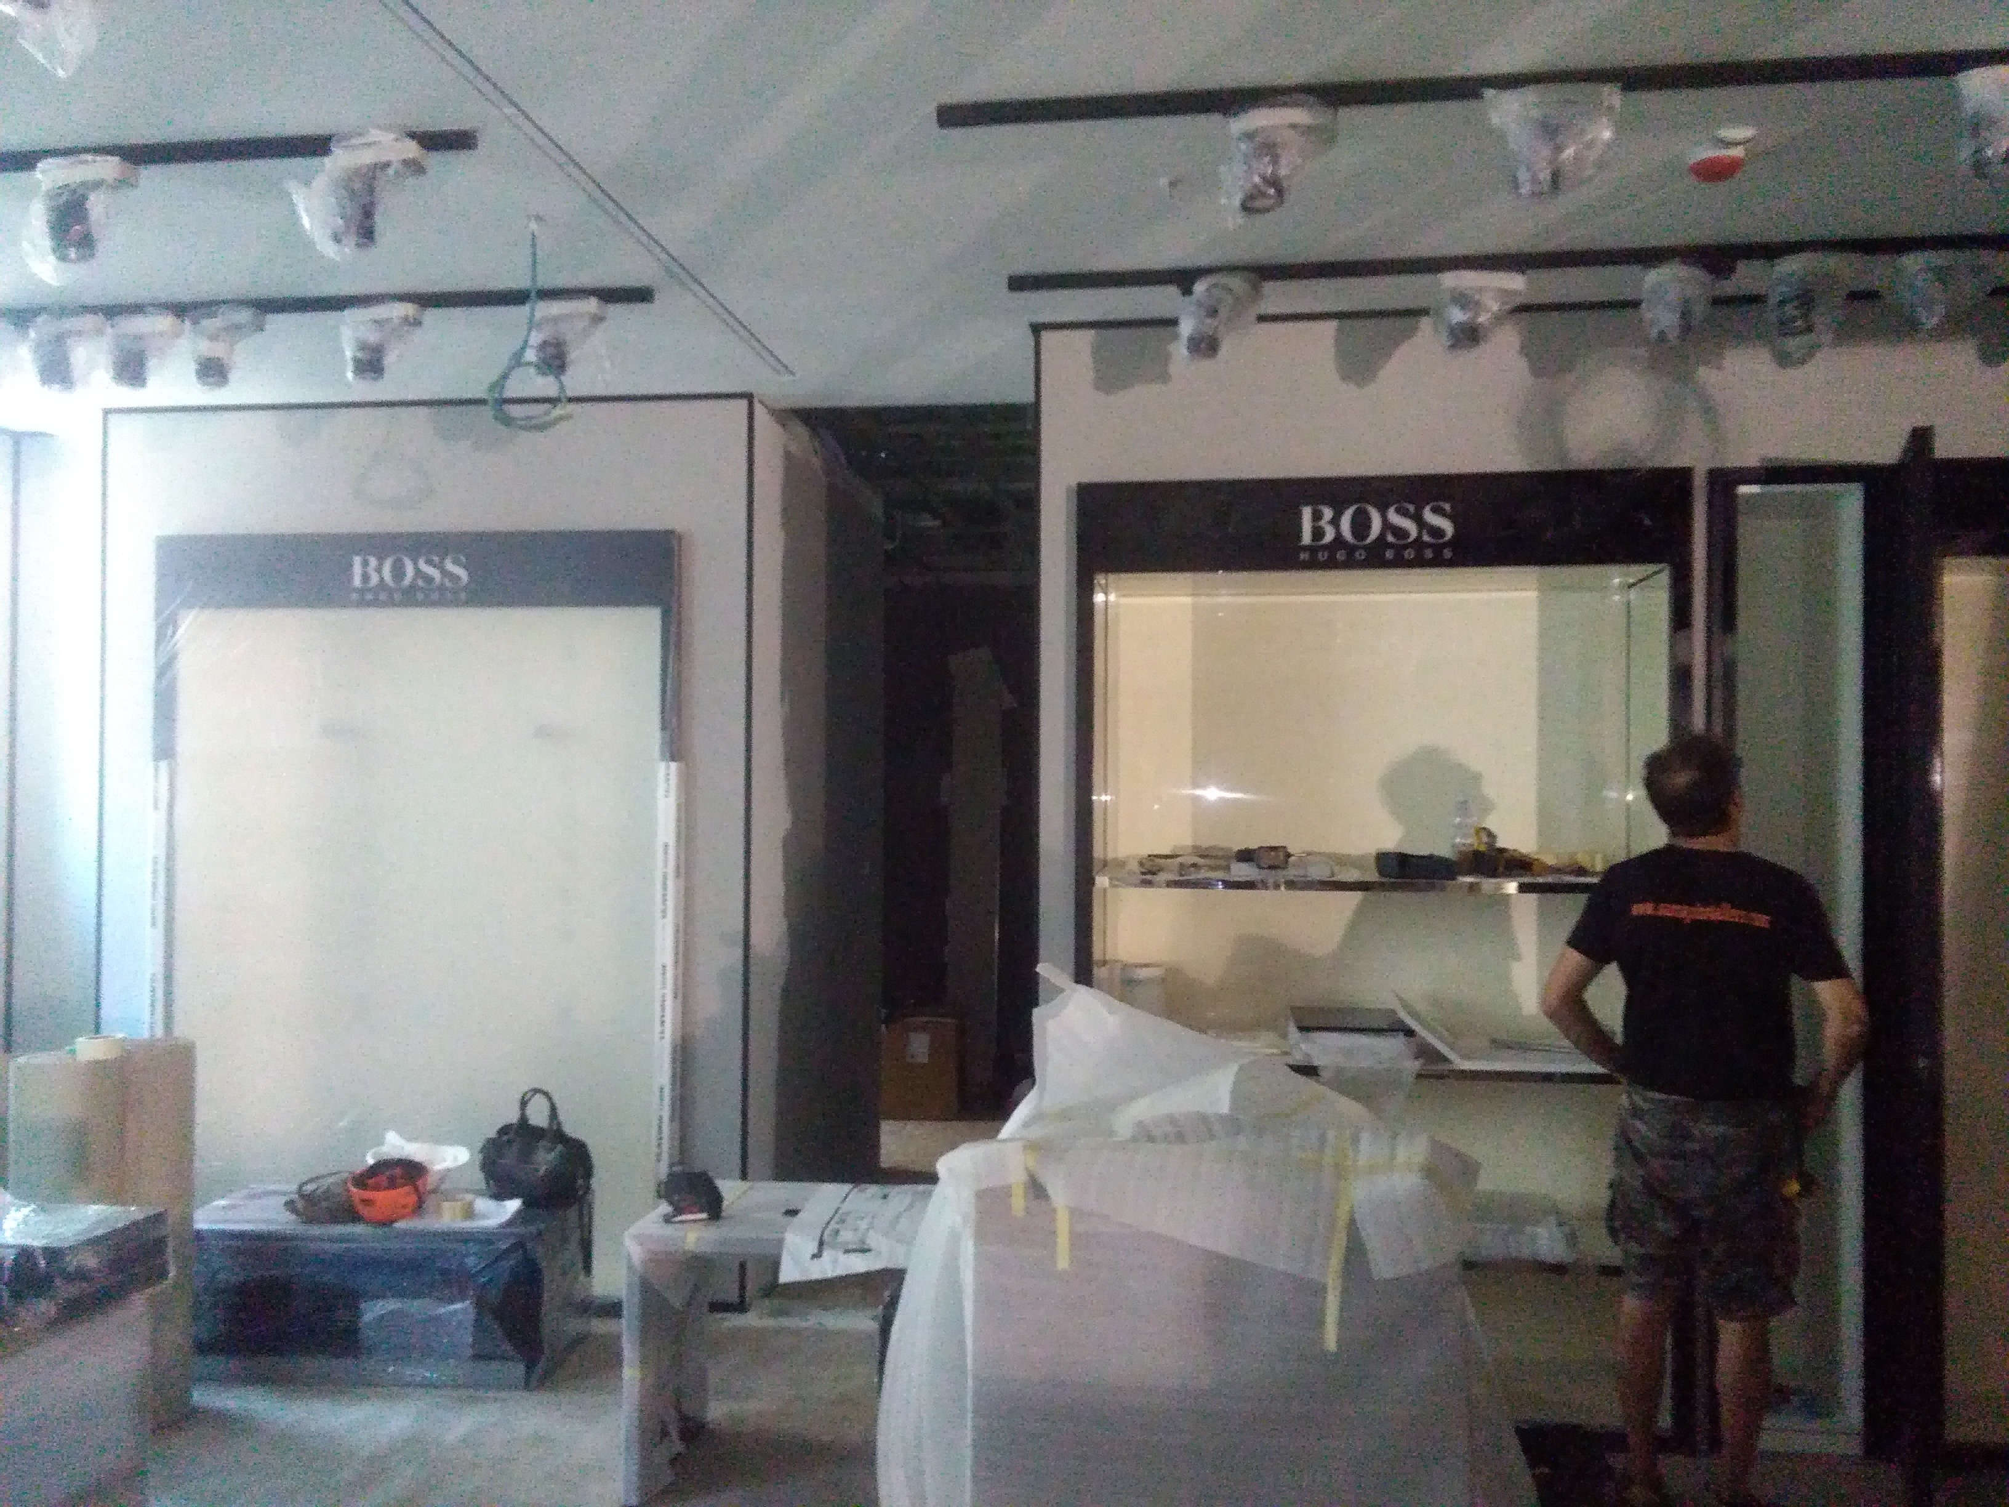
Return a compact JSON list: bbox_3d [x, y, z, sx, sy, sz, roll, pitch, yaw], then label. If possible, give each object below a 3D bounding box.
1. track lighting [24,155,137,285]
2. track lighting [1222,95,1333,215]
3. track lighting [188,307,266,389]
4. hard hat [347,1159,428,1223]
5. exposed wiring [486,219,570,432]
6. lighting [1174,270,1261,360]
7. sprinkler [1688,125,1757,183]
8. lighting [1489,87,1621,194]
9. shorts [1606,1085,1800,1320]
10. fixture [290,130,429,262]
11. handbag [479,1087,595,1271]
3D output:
[{"bbox_3d":[-1.770,-1.021,3.118,0.175,0.210,0.120,0,-1,8],"label":"track lighting"},{"bbox_3d":[0.472,-1.033,2.817,0.190,0.175,0.120,0,-1,8],"label":"track lighting"},{"bbox_3d":[-1.965,-1.026,4.109,0.165,0.180,0.110,0,-1,8],"label":"track lighting"},{"bbox_3d":[-1.737,1.232,4.581,0.215,0.145,0.250,0,-1,-2],"label":"hard hat"},{"bbox_3d":[-1.028,-0.922,3.513,0.160,0.430,0.120,0,-1,8],"label":"exposed wiring"},{"bbox_3d":[0.512,-1.047,3.885,0.200,0.195,0.130,0,-1,8],"label":"lighting"},{"bbox_3d":[1.327,-1.108,3.005,0.110,0.080,0.100,0,-1,8],"label":"sprinkler"},{"bbox_3d":[0.948,-1.060,2.819,0.221,0.172,0.150,0,-1,8],"label":"lighting"},{"bbox_3d":[1.605,1.022,3.765,0.425,0.490,0.310,0,-1,20],"label":"shorts"},{"bbox_3d":[-1.204,-1.040,3.042,0.225,0.200,0.120,0,-1,8],"label":"fixture"},{"bbox_3d":[-1.373,1.244,4.781,0.300,0.500,0.200,0,-1,22],"label":"handbag"}]

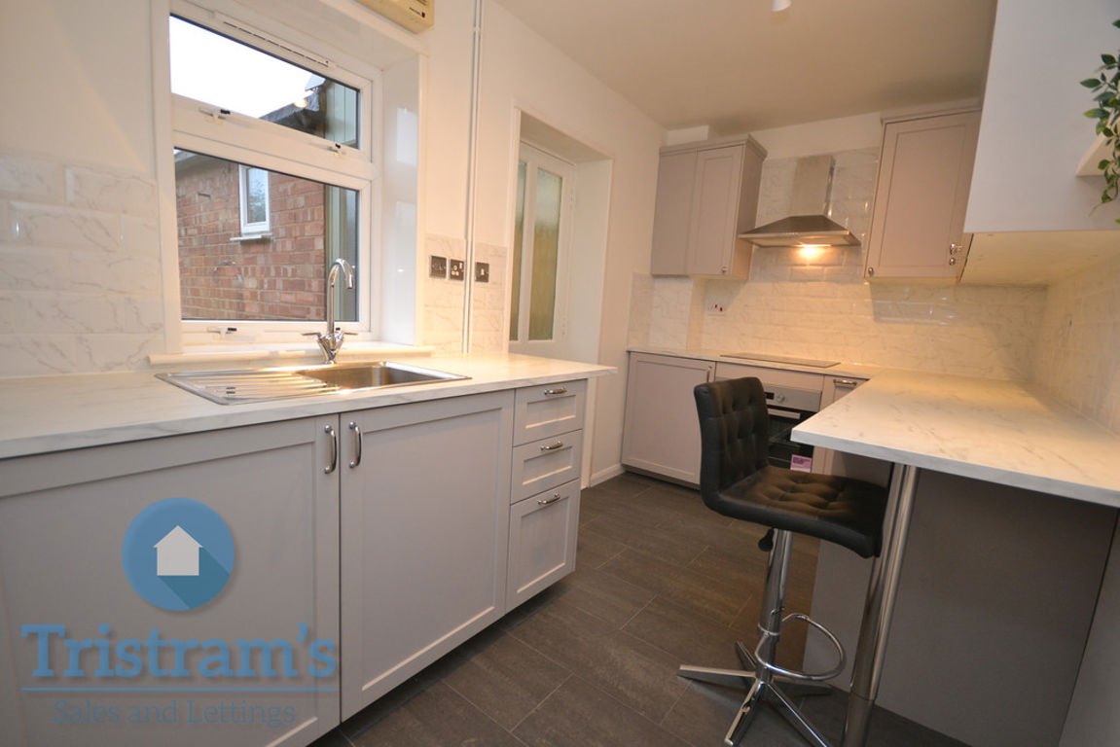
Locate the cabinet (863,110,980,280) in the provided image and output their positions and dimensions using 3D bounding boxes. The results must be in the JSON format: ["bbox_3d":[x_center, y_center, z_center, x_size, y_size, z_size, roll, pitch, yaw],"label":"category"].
[{"bbox_3d":[1.984,-0.917,2.559,0.400,0.800,0.370,9,10,38],"label":"cabinet"}]

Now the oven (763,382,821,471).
[{"bbox_3d":[1.335,0.340,2.960,0.595,0.595,0.570,9,10,38],"label":"oven"}]

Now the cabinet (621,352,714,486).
[{"bbox_3d":[0.887,0.277,3.359,0.600,0.800,0.600,9,10,38],"label":"cabinet"}]

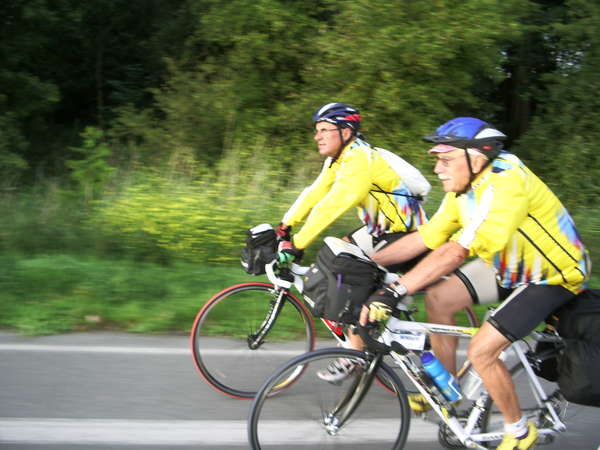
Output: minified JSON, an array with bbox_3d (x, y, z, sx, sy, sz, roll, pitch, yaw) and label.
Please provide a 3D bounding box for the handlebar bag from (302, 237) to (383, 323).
[{"bbox_3d":[0.158,0.222,2.449,0.250,0.260,0.260,15,10,-10],"label":"handlebar bag"}]

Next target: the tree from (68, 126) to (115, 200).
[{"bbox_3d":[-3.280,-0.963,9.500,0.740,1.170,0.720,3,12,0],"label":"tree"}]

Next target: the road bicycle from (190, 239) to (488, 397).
[{"bbox_3d":[0.229,0.521,3.402,1.633,0.970,0.450,2,12,-5],"label":"road bicycle"}]

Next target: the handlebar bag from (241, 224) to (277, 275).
[{"bbox_3d":[-0.223,0.132,3.282,0.175,0.230,0.210,6,12,-6],"label":"handlebar bag"}]

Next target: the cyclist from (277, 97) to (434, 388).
[{"bbox_3d":[0.292,0.146,3.327,0.830,1.570,0.520,2,12,-5],"label":"cyclist"}]

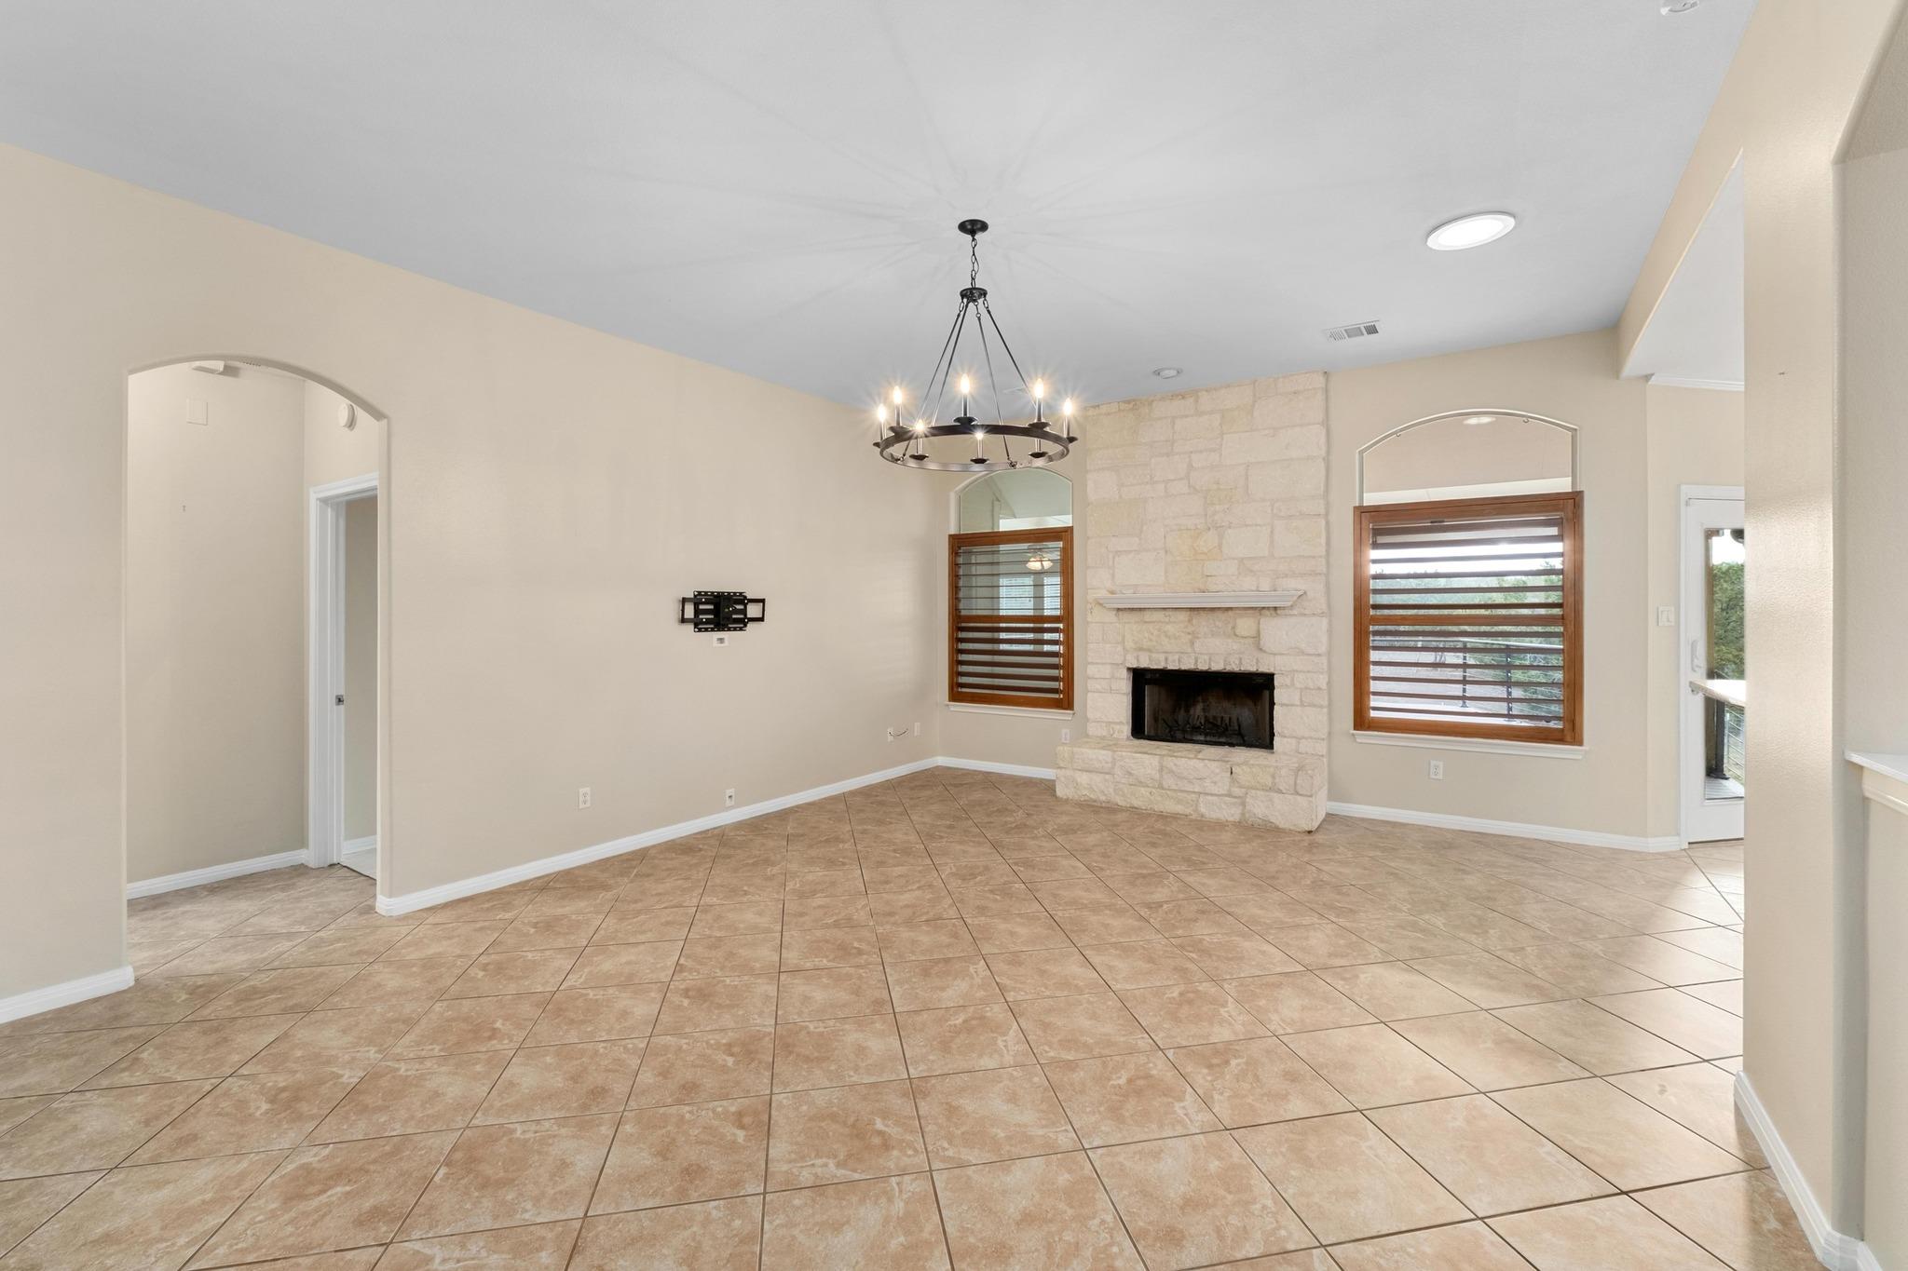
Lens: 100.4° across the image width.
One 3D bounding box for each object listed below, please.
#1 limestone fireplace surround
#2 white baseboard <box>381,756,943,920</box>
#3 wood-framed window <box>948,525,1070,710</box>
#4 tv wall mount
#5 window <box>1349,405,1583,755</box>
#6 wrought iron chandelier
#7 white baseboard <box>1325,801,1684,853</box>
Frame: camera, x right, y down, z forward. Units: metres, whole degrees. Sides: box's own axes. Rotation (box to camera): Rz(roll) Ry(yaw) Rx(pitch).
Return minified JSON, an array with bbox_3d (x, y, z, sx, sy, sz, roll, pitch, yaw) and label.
[{"bbox_3d":[1.669,-0.292,5.731,1.810,3.040,0.530,0,1,33],"label":"limestone fireplace surround"},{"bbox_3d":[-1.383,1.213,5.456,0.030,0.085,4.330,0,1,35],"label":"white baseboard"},{"bbox_3d":[0.464,-0.143,6.826,1.215,1.503,0.080,0,1,33],"label":"wood-framed window"},{"bbox_3d":[-1.484,-0.156,5.251,0.080,0.265,0.660,0,1,35],"label":"tv wall mount"},{"bbox_3d":[3.229,-0.380,5.057,1.225,2.066,0.110,0,1,33],"label":"window"},{"bbox_3d":[0.088,-1.249,3.363,0.850,0.975,0.850,0,1,0],"label":"wrought iron chandelier"},{"bbox_3d":[3.381,1.194,5.018,1.840,0.085,0.170,0,1,33],"label":"white baseboard"}]

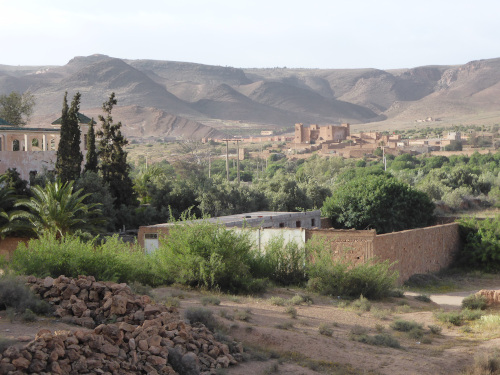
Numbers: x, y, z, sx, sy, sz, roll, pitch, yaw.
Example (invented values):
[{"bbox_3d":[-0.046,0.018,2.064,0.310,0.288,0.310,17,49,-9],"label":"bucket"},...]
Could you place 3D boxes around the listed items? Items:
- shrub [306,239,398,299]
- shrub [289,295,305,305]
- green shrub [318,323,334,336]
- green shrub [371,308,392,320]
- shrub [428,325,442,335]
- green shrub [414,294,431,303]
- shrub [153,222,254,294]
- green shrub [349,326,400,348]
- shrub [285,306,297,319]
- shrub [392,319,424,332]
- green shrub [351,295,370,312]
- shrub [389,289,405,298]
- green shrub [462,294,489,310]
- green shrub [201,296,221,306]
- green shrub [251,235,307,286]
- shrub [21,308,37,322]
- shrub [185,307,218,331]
[{"bbox_3d":[4.986,3.940,52.000,4.480,2.530,3.220,0,2,0],"label":"shrub"},{"bbox_3d":[2.066,4.977,47.500,0.710,0.370,0.600,0,2,0],"label":"shrub"},{"bbox_3d":[3.056,5.673,42.703,0.639,0.527,0.575,0,3,0],"label":"green shrub"},{"bbox_3d":[5.815,5.616,47.266,0.973,0.486,0.876,0,3,0],"label":"green shrub"},{"bbox_3d":[7.495,5.738,43.191,0.566,0.376,0.509,0,3,0],"label":"shrub"},{"bbox_3d":[8.150,5.244,50.500,0.760,0.300,0.640,0,2,0],"label":"green shrub"},{"bbox_3d":[-2.483,3.738,59.636,5.691,3.921,4.837,0,3,0],"label":"shrub"},{"bbox_3d":[4.673,5.630,40.116,1.952,0.751,1.269,0,3,0],"label":"green shrub"},{"bbox_3d":[1.648,5.087,43.500,0.490,0.440,0.420,0,2,0],"label":"shrub"},{"bbox_3d":[6.424,5.665,43.878,1.314,0.521,0.985,0,3,0],"label":"shrub"},{"bbox_3d":[5.154,5.410,49.854,0.933,0.799,0.840,0,3,0],"label":"green shrub"},{"bbox_3d":[7.127,5.157,52.000,0.780,0.410,0.660,0,2,0],"label":"shrub"},{"bbox_3d":[10.126,5.164,48.000,1.170,0.600,0.990,0,2,0],"label":"green shrub"},{"bbox_3d":[-1.681,4.853,45.500,0.850,0.340,0.720,0,2,0],"label":"green shrub"},{"bbox_3d":[1.440,3.688,54.000,2.830,2.360,2.260,0,2,0],"label":"green shrub"},{"bbox_3d":[-9.651,5.577,46.573,0.697,0.578,0.627,0,3,0],"label":"shrub"},{"bbox_3d":[-2.020,5.455,44.514,1.416,0.931,1.274,0,3,0],"label":"shrub"}]

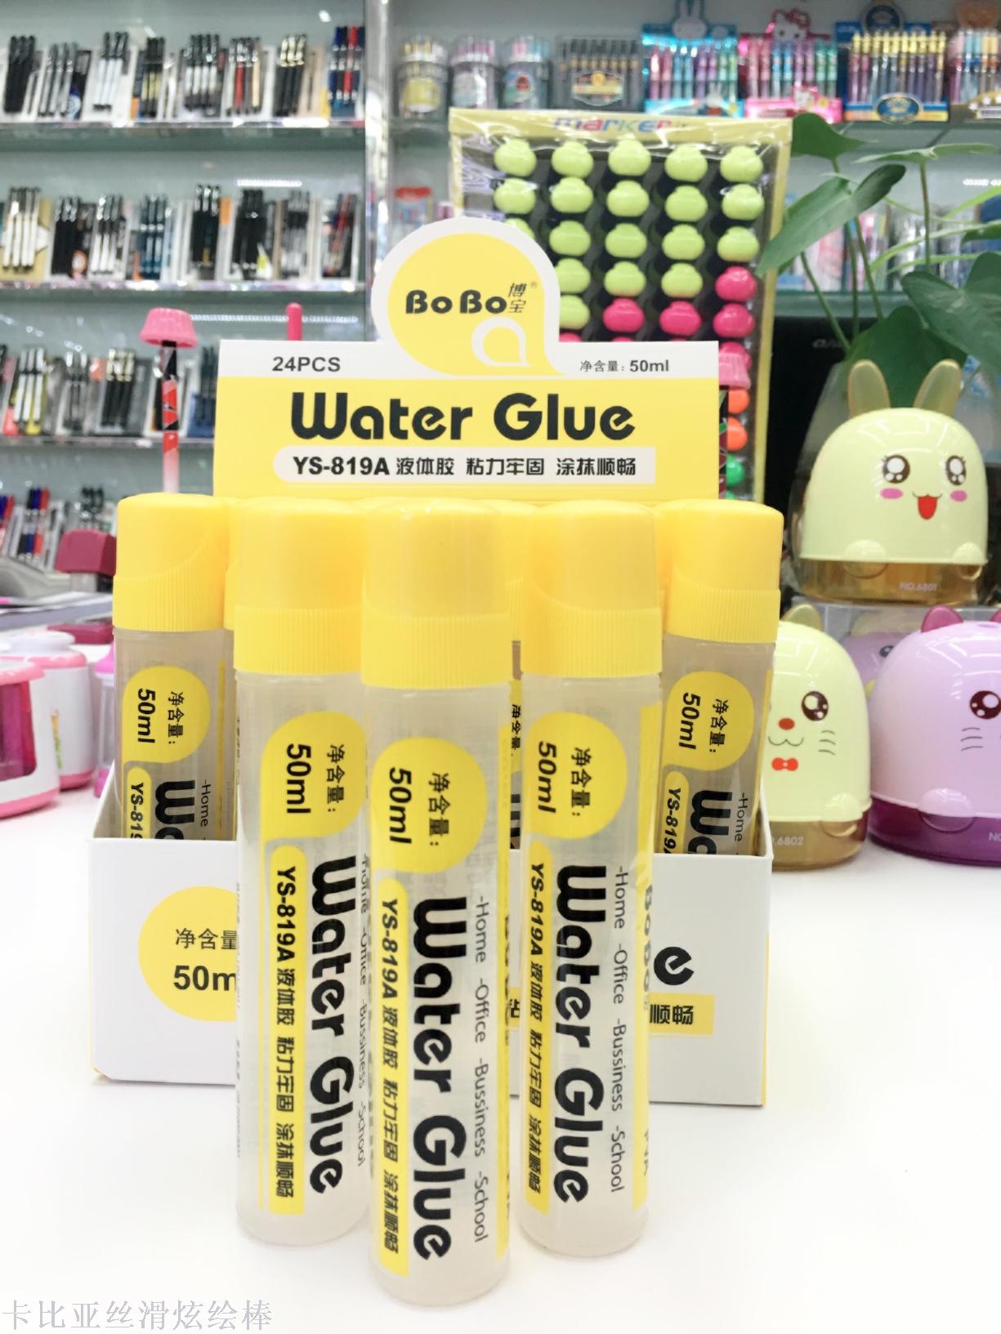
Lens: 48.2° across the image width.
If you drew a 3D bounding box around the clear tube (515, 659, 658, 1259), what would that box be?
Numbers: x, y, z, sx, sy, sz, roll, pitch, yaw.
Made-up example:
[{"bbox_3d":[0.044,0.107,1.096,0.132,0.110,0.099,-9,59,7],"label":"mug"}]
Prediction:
[{"bbox_3d":[0.018,0.058,0.230,0.027,0.118,0.027,1,7,0],"label":"clear tube"}]

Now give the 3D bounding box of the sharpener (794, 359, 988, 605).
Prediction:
[{"bbox_3d":[0.192,-0.091,0.544,0.087,0.115,0.087,0,7,-1],"label":"sharpener"}]

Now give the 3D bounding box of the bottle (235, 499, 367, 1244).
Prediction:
[{"bbox_3d":[-0.041,0.041,0.231,0.028,0.150,0.028,1,7,0],"label":"bottle"}]

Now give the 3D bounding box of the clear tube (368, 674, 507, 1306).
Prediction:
[{"bbox_3d":[-0.012,0.060,0.215,0.027,0.118,0.027,1,7,0],"label":"clear tube"}]

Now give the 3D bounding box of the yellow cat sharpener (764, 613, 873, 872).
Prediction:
[{"bbox_3d":[0.129,0.028,0.522,0.085,0.112,0.085,1,7,5],"label":"yellow cat sharpener"}]

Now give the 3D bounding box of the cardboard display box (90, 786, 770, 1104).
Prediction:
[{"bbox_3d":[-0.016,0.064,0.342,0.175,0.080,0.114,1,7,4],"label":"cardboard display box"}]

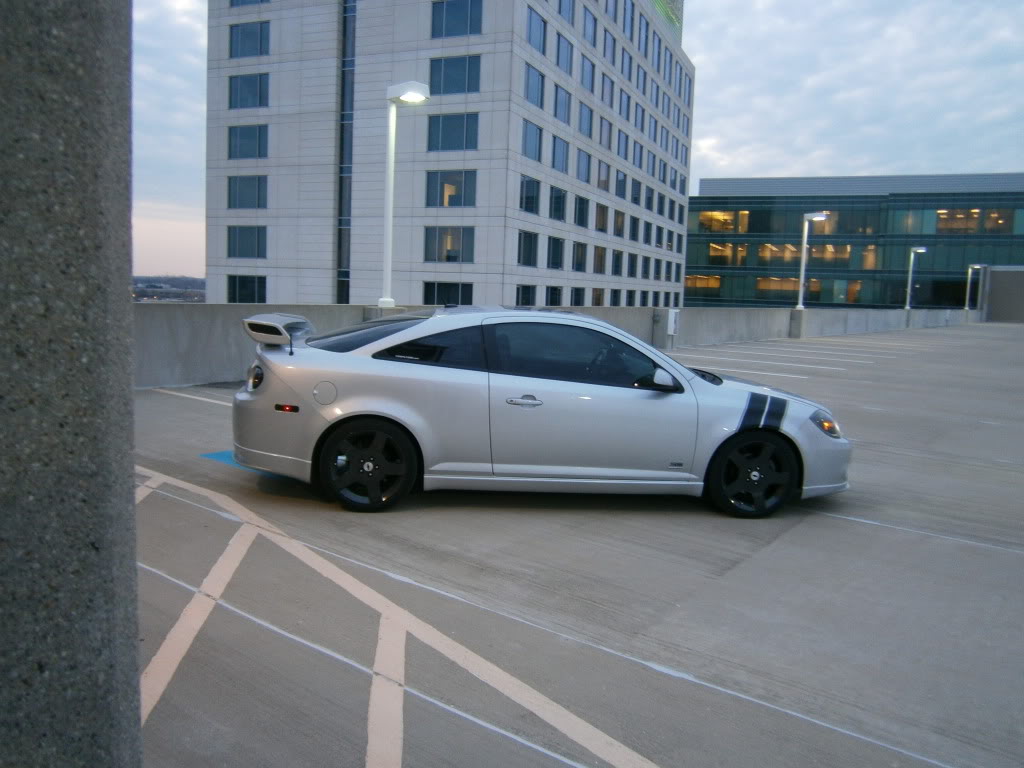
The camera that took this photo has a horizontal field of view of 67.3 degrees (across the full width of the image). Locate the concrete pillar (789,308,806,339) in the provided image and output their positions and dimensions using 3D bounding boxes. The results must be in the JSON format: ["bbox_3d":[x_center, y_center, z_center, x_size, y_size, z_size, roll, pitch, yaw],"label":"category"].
[{"bbox_3d":[10.839,-2.261,29.047,0.470,1.092,0.549,8,9,38],"label":"concrete pillar"}]

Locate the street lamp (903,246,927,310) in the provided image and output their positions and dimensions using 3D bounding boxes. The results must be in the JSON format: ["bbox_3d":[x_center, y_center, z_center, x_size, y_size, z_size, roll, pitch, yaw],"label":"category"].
[{"bbox_3d":[22.547,-5.870,42.870,0.784,3.534,0.470,8,9,38],"label":"street lamp"}]

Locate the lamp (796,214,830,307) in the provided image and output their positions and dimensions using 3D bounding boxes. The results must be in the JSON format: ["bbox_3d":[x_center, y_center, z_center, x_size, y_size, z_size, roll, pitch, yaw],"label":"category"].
[{"bbox_3d":[11.135,-4.526,28.598,0.784,3.534,0.470,8,9,38],"label":"lamp"}]

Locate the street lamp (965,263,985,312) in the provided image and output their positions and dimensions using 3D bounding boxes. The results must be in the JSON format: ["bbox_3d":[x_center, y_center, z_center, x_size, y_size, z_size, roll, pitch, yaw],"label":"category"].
[{"bbox_3d":[35.302,-7.372,58.824,0.784,3.534,0.470,8,9,38],"label":"street lamp"}]

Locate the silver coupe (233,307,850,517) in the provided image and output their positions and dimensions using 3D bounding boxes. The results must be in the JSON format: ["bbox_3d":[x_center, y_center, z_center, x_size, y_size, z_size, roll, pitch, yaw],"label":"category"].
[{"bbox_3d":[0.295,0.097,5.940,4.580,1.400,1.730,2,7,-4],"label":"silver coupe"}]

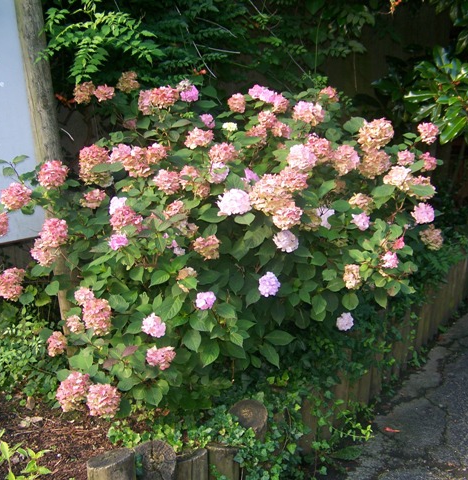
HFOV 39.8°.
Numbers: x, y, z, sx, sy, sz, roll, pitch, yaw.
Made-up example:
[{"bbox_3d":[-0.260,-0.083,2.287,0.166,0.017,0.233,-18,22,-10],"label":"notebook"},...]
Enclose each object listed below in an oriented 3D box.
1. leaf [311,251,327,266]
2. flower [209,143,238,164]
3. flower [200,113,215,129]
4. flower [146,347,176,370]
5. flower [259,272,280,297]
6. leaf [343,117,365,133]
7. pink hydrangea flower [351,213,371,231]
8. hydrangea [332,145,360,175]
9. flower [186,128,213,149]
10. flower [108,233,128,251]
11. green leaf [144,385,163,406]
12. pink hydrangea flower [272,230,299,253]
[{"bbox_3d":[0.346,0.076,2.650,0.066,0.062,0.035,3,19,8],"label":"leaf"},{"bbox_3d":[-0.038,-0.316,2.360,0.105,0.080,0.100,-2,20,-1],"label":"flower"},{"bbox_3d":[-0.100,-0.451,2.440,0.055,0.060,0.055,-3,20,-2],"label":"flower"},{"bbox_3d":[-0.241,0.394,2.150,0.097,0.074,0.085,-5,18,-7],"label":"flower"},{"bbox_3d":[0.134,0.169,2.450,0.083,0.082,0.080,-1,15,3],"label":"flower"},{"bbox_3d":[0.517,-0.500,2.800,0.095,0.076,0.030,0,-25,0],"label":"leaf"},{"bbox_3d":[0.528,-0.077,2.700,0.081,0.069,0.067,4,19,11],"label":"pink hydrangea flower"},{"bbox_3d":[0.478,-0.342,2.750,0.119,0.121,0.110,1,15,10],"label":"hydrangea"},{"bbox_3d":[-0.152,-0.451,2.850,0.132,0.092,0.110,-2,15,-3],"label":"flower"},{"bbox_3d":[-0.464,0.006,2.600,0.078,0.067,0.065,-3,19,-10],"label":"flower"},{"bbox_3d":[-0.274,0.529,2.200,0.061,0.077,0.030,0,-15,0],"label":"green leaf"},{"bbox_3d":[0.207,0.006,2.600,0.104,0.088,0.096,0,20,5],"label":"pink hydrangea flower"}]

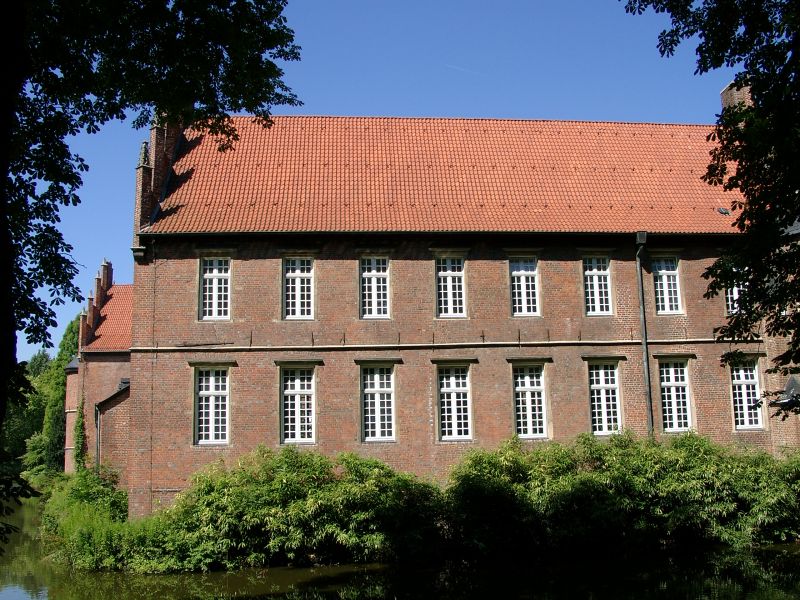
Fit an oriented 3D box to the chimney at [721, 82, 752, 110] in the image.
[{"bbox_3d":[15.932,-9.009,37.019,0.998,2.052,1.311,-1,-9,-6],"label":"chimney"}]

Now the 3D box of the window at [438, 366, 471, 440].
[{"bbox_3d":[2.028,3.745,28.790,1.134,2.722,0.180,-1,-9,-6],"label":"window"}]

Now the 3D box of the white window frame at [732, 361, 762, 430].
[{"bbox_3d":[13.249,3.682,30.060,1.134,2.722,0.180,-1,-9,-6],"label":"white window frame"}]

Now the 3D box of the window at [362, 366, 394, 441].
[{"bbox_3d":[-0.840,4.006,30.111,1.198,2.810,0.200,-1,-9,-6],"label":"window"}]

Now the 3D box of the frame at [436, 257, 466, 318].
[{"bbox_3d":[1.926,-0.474,29.449,1.060,2.280,0.180,-1,-9,-6],"label":"frame"}]

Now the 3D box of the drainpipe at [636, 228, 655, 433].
[{"bbox_3d":[9.311,1.860,29.581,0.350,9.063,0.400,-1,-9,-6],"label":"drainpipe"}]

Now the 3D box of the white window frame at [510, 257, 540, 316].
[{"bbox_3d":[4.974,-0.502,31.366,1.073,2.374,0.200,-1,-9,-6],"label":"white window frame"}]

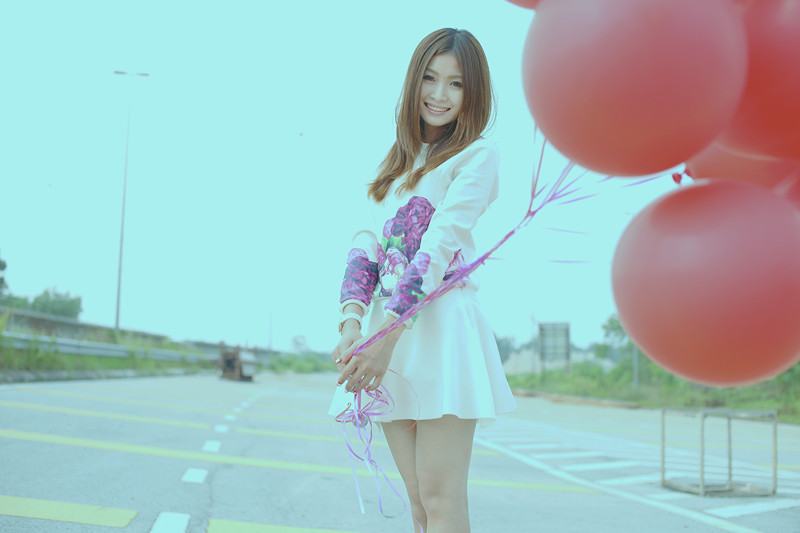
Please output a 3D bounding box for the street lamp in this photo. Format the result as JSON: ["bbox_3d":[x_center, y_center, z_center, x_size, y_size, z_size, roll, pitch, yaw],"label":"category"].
[{"bbox_3d":[-13.414,-3.167,54.103,1.750,12.900,0.350,3,-5,-7],"label":"street lamp"}]

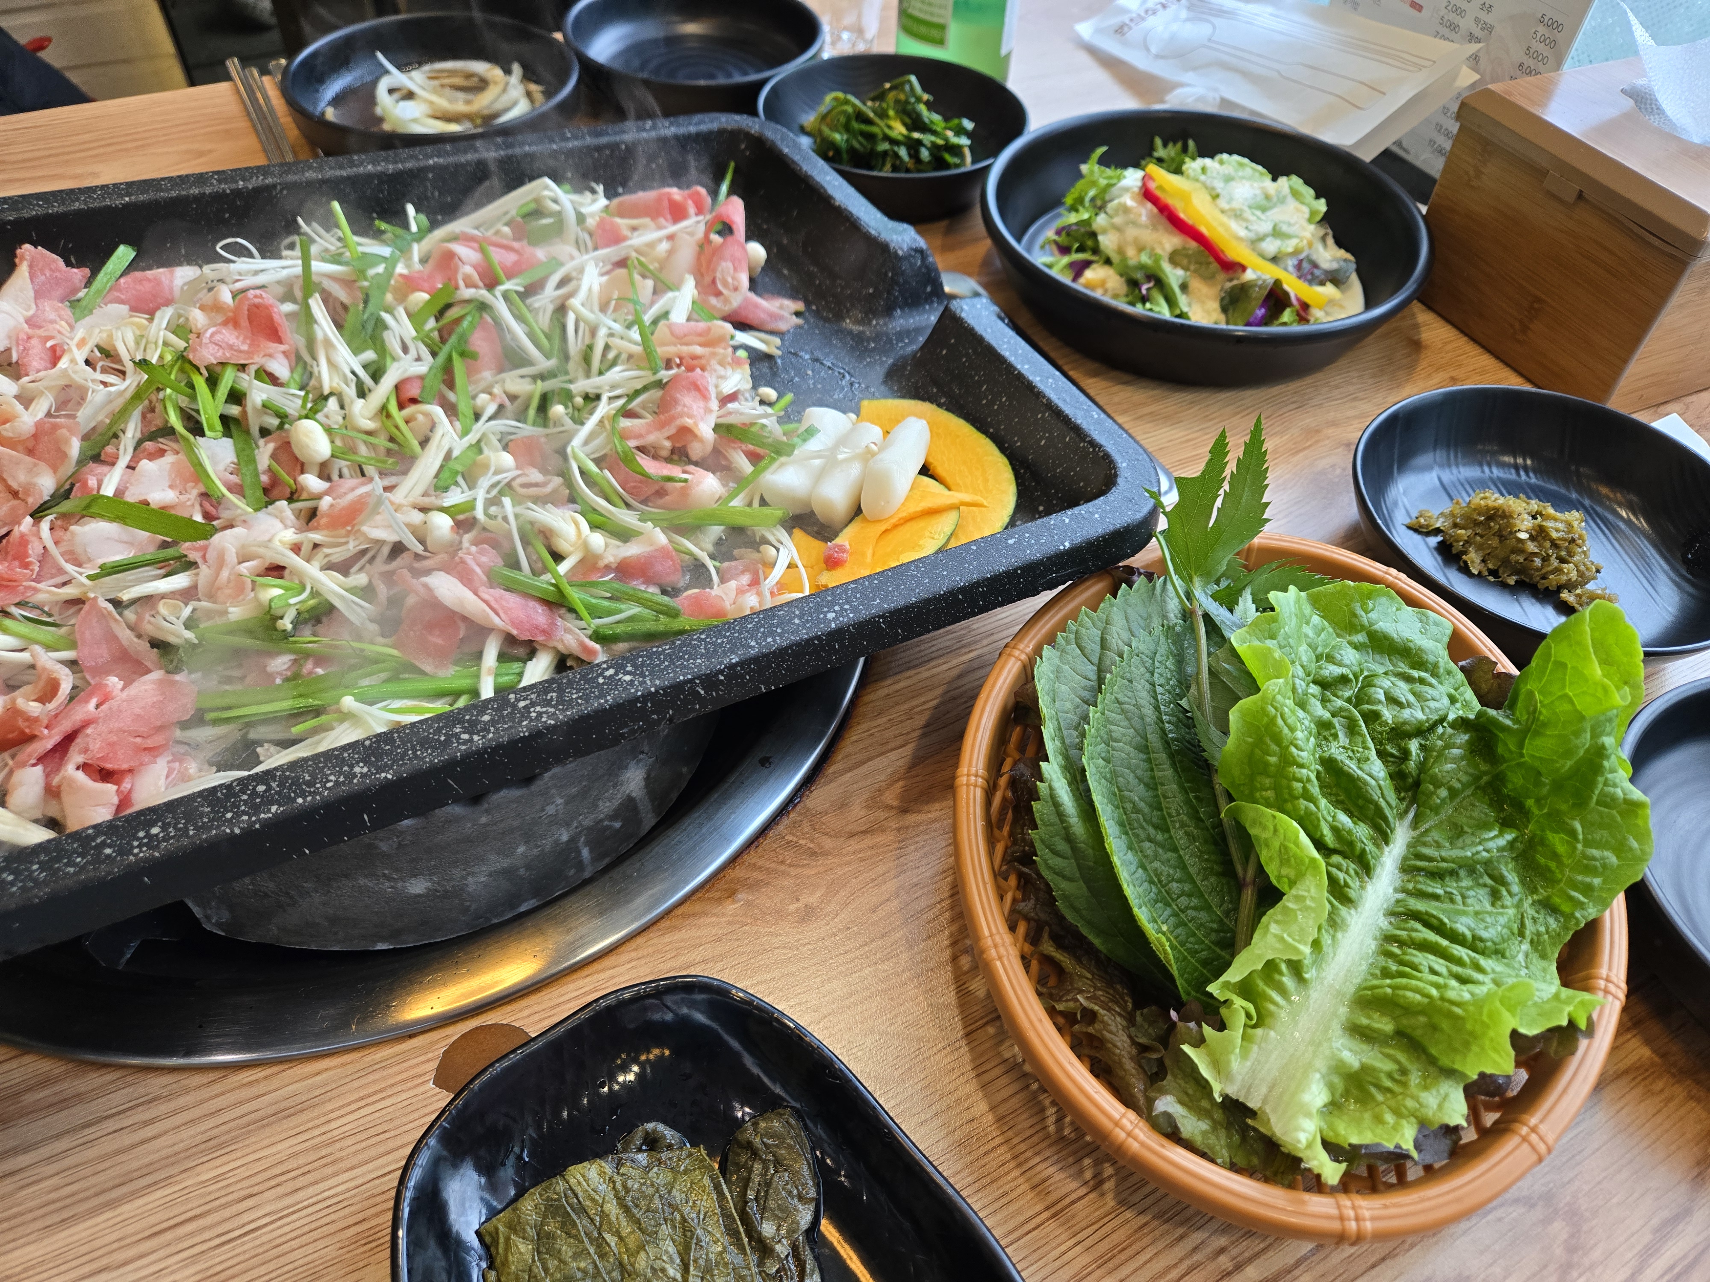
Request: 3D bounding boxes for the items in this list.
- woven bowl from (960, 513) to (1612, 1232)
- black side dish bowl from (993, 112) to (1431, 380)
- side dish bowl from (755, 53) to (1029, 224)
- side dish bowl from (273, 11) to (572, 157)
[{"bbox_3d":[0.110,0.055,0.310,0.166,0.050,0.208,16,51,11],"label":"woven bowl"},{"bbox_3d":[0.152,-0.175,0.514,0.193,0.042,0.193,1,49,-2],"label":"black side dish bowl"},{"bbox_3d":[0.019,-0.253,0.578,0.135,0.035,0.135,1,49,-2],"label":"side dish bowl"},{"bbox_3d":[-0.210,-0.271,0.580,0.141,0.038,0.141,1,49,-2],"label":"side dish bowl"}]

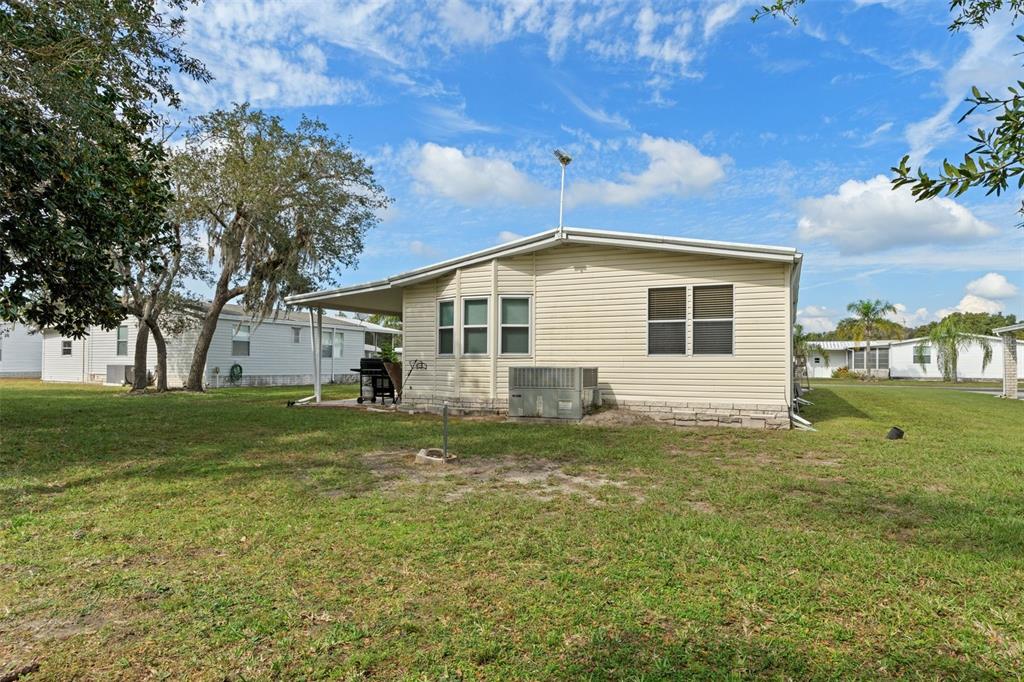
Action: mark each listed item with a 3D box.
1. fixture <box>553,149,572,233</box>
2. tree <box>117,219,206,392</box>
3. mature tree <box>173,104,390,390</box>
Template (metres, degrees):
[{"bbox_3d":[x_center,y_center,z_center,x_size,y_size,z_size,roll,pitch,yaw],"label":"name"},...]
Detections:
[{"bbox_3d":[1.040,-3.080,12.300,0.400,1.780,0.400,-1,-2,25],"label":"fixture"},{"bbox_3d":[-13.396,-1.350,23.000,3.900,7.000,3.800,0,-2,0],"label":"tree"},{"bbox_3d":[-8.900,-3.600,23.100,8.400,11.000,8.000,0,-2,0],"label":"mature tree"}]

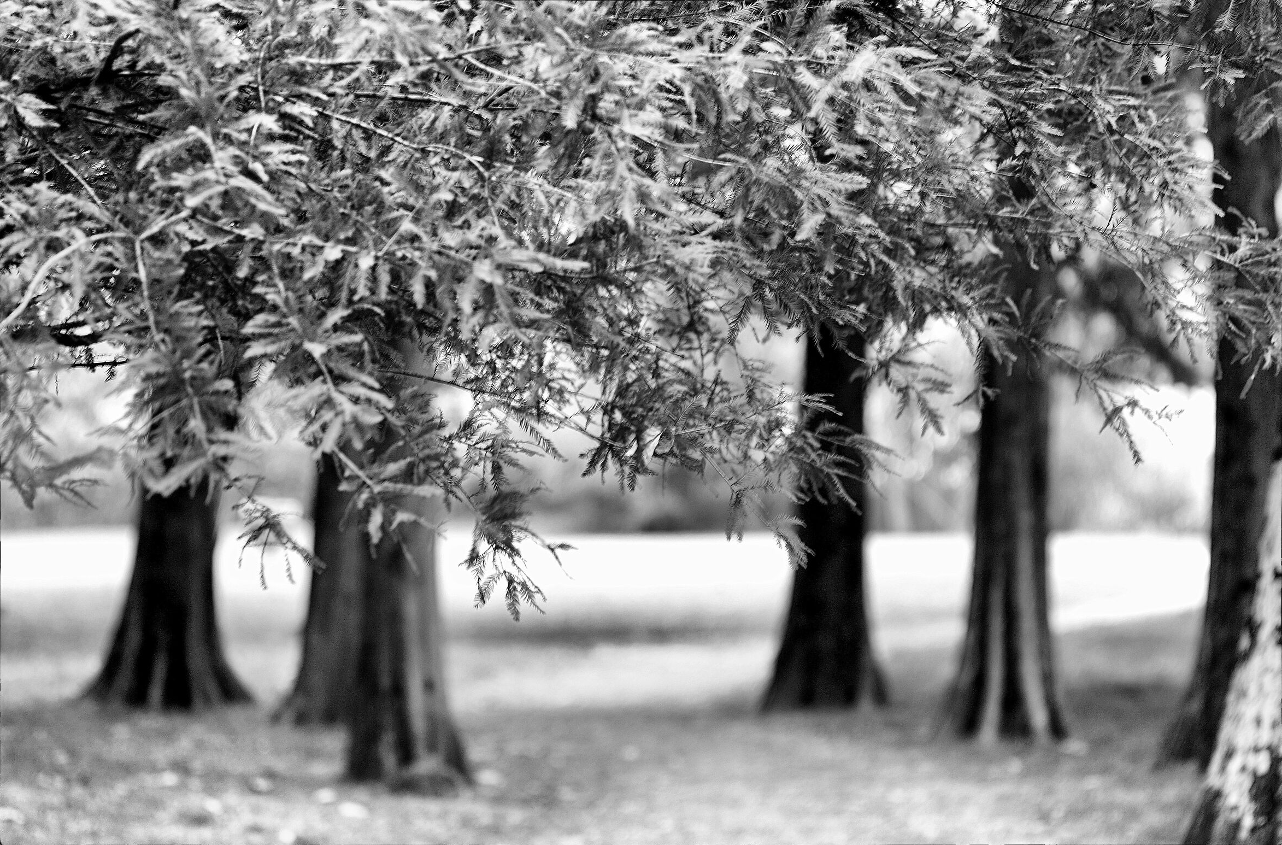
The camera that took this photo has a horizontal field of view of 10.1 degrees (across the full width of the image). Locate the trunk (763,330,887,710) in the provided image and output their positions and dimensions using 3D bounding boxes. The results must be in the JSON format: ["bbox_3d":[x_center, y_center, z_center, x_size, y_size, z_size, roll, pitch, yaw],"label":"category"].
[{"bbox_3d":[1.017,0.535,40.000,0.691,2.143,0.670,0,0,0],"label":"trunk"}]

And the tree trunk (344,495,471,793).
[{"bbox_3d":[-1.017,0.961,31.500,0.549,1.324,0.532,0,0,0],"label":"tree trunk"}]

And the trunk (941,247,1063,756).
[{"bbox_3d":[1.804,0.375,36.000,0.607,2.480,0.588,0,0,0],"label":"trunk"}]

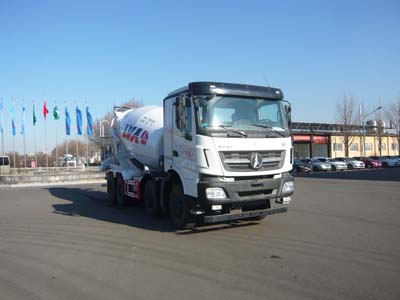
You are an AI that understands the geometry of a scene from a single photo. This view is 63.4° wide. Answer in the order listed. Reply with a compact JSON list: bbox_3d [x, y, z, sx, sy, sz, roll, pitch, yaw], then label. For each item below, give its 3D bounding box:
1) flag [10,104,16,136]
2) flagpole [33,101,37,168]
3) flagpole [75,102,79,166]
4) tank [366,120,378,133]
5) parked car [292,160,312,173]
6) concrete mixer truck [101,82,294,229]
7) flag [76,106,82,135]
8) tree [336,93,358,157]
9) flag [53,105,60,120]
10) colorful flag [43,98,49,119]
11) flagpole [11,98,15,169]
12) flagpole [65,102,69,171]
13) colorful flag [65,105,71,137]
[{"bbox_3d":[-23.151,-3.666,40.200,0.800,3.950,0.350,-1,-3,-30],"label":"flag"},{"bbox_3d":[-23.300,-1.576,45.523,0.160,10.760,0.160,-1,-2,-27],"label":"flagpole"},{"bbox_3d":[-18.318,-1.653,48.195,0.160,10.760,0.160,-1,-2,-27],"label":"flagpole"},{"bbox_3d":[32.964,-4.446,62.000,1.850,2.300,1.850,-3,-3,28],"label":"tank"},{"bbox_3d":[10.034,1.732,35.672,1.760,1.470,4.400,-1,-3,-30],"label":"parked car"},{"bbox_3d":[-1.161,-0.010,11.190,2.550,3.980,9.750,-1,-3,-29],"label":"concrete mixer truck"},{"bbox_3d":[-17.987,-4.351,48.370,0.850,4.306,0.400,-1,-2,-18],"label":"flag"},{"bbox_3d":[19.724,-2.577,43.608,2.800,9.800,2.600,-2,-2,0],"label":"tree"},{"bbox_3d":[-20.724,-5.372,46.719,0.950,2.108,0.450,-1,-2,-18],"label":"flag"},{"bbox_3d":[-19.686,-5.170,41.300,0.750,2.650,0.350,-1,-2,-25],"label":"colorful flag"},{"bbox_3d":[-23.176,-2.026,40.200,0.140,8.750,0.140,-2,-2,0],"label":"flagpole"},{"bbox_3d":[-17.280,-1.753,42.000,0.140,8.900,0.140,-1,-2,-22],"label":"flagpole"},{"bbox_3d":[-17.177,-3.700,42.000,0.850,3.900,0.350,-1,-2,-22],"label":"colorful flag"}]

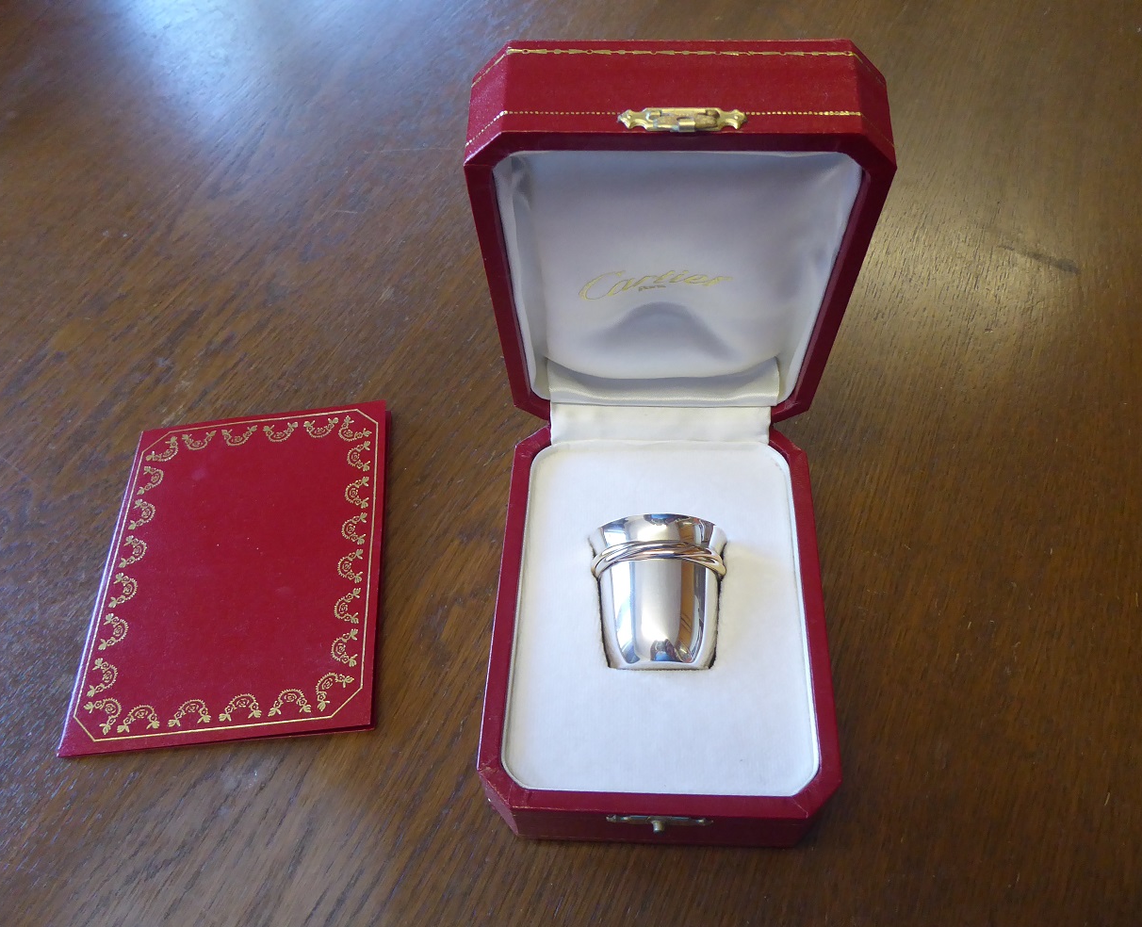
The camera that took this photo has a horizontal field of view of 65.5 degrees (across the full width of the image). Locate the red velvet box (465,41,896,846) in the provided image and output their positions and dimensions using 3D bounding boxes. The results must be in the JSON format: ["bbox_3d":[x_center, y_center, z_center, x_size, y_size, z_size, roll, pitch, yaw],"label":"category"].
[{"bbox_3d":[0.024,-0.003,0.223,0.094,0.152,0.152,1,54,4],"label":"red velvet box"}]

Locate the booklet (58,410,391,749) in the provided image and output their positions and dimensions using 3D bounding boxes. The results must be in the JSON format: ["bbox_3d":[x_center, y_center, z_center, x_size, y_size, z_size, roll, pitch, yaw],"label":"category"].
[{"bbox_3d":[-0.110,0.032,0.297,0.091,0.005,0.123,-6,54,0],"label":"booklet"}]

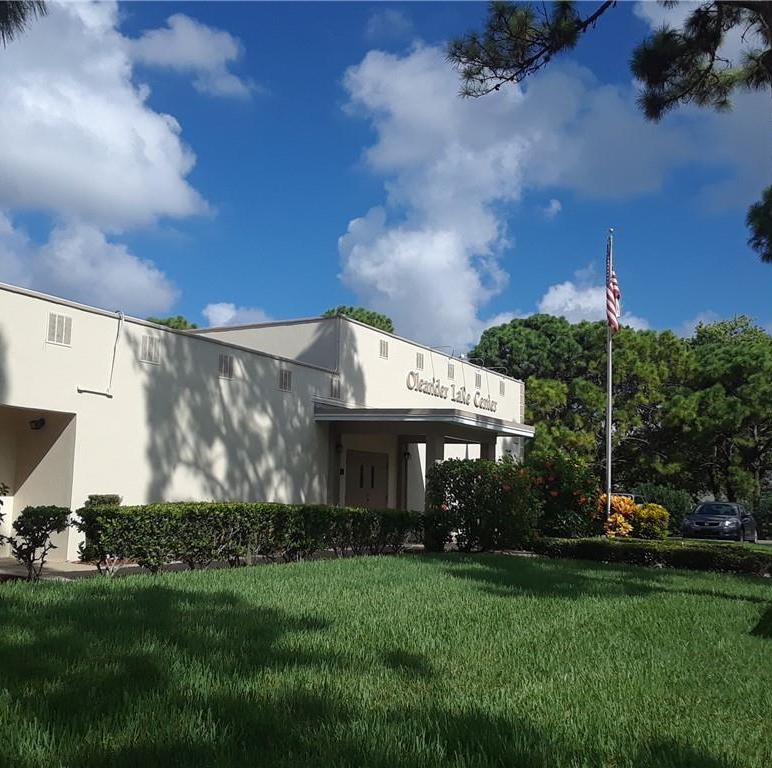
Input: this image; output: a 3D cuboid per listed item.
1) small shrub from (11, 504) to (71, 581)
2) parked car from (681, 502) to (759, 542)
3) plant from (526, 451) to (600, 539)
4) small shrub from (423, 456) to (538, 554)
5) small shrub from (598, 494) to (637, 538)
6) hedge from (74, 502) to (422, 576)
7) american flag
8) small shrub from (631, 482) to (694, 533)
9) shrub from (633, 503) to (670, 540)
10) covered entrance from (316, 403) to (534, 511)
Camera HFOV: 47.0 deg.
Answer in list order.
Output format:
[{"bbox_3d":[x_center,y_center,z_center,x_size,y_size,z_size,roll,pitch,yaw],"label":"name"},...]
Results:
[{"bbox_3d":[-4.846,2.177,12.411,0.780,1.000,0.720,5,-8,-21],"label":"small shrub"},{"bbox_3d":[11.434,4.820,30.181,1.850,1.475,4.930,-2,-8,29],"label":"parked car"},{"bbox_3d":[4.619,3.073,23.356,2.100,2.550,1.900,1,-7,11],"label":"plant"},{"bbox_3d":[2.331,2.909,21.438,2.650,2.250,2.000,1,-7,6],"label":"small shrub"},{"bbox_3d":[6.283,3.774,24.089,1.050,1.450,1.000,0,-7,15],"label":"small shrub"},{"bbox_3d":[-1.948,2.764,16.439,0.800,1.020,8.877,-3,-8,32],"label":"hedge"},{"bbox_3d":[6.435,-2.786,25.103,0.380,2.720,0.380,0,-7,14],"label":"american flag"},{"bbox_3d":[10.829,4.982,34.632,2.400,2.150,2.000,0,-7,17],"label":"small shrub"},{"bbox_3d":[7.262,3.932,24.277,1.050,1.250,1.000,0,-7,17],"label":"shrub"},{"bbox_3d":[0.996,2.315,21.204,3.457,3.080,4.483,-2,-8,29],"label":"covered entrance"}]

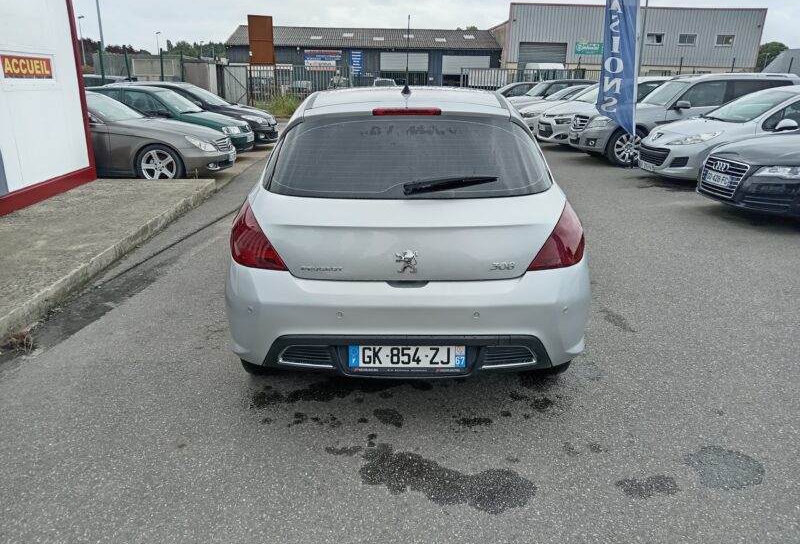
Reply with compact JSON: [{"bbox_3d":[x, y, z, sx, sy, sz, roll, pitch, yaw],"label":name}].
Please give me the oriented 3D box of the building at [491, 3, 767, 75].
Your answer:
[{"bbox_3d":[16.394,-17.952,48.805,18.900,6.700,15.000,-1,18,-5],"label":"building"}]

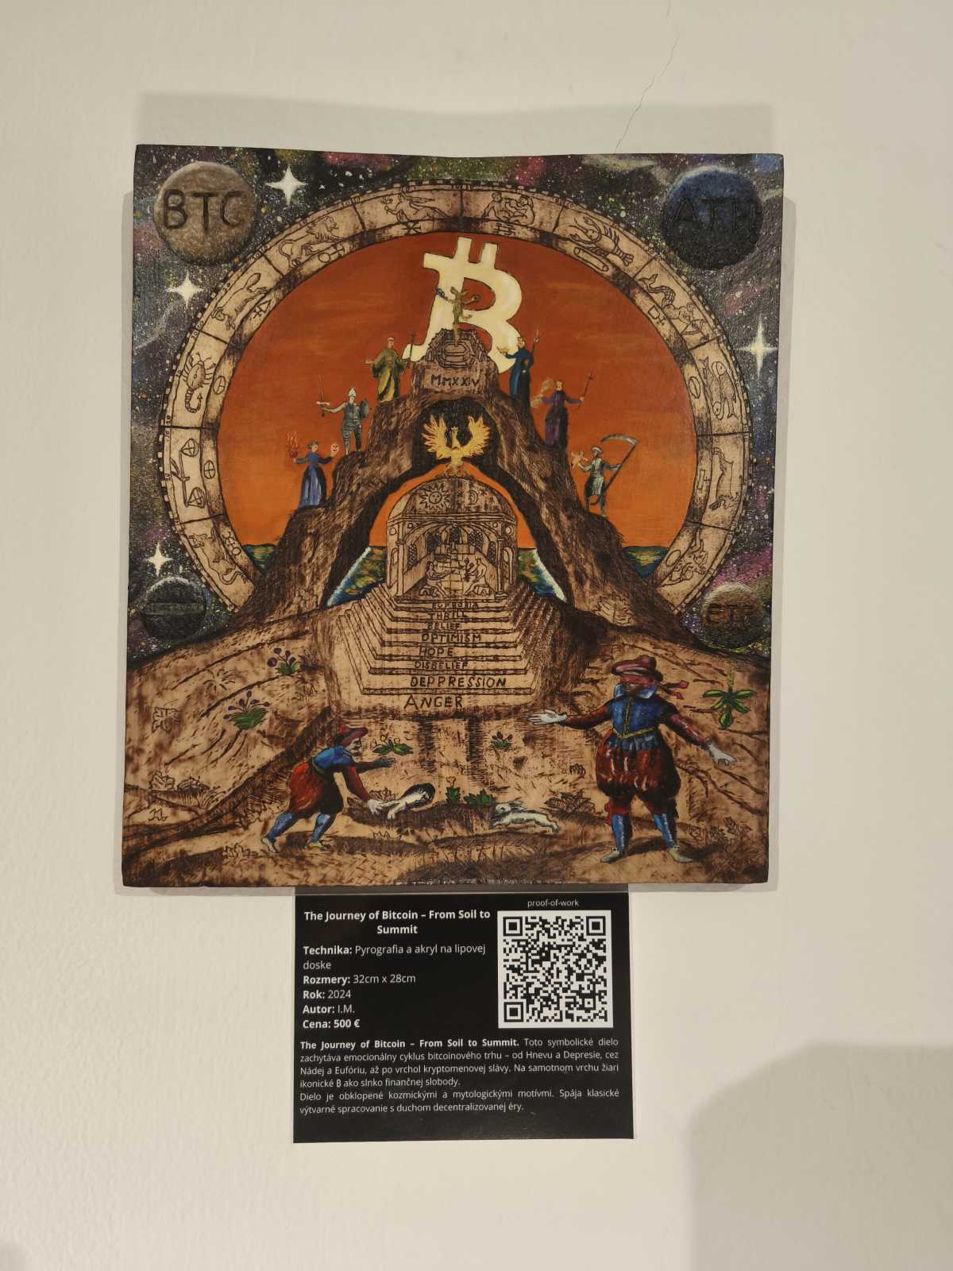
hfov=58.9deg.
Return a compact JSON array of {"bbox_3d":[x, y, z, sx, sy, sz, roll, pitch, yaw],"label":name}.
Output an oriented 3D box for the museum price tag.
[{"bbox_3d":[-0.006,0.168,0.372,0.148,0.105,0.003,0,-5,-1],"label":"museum price tag"}]

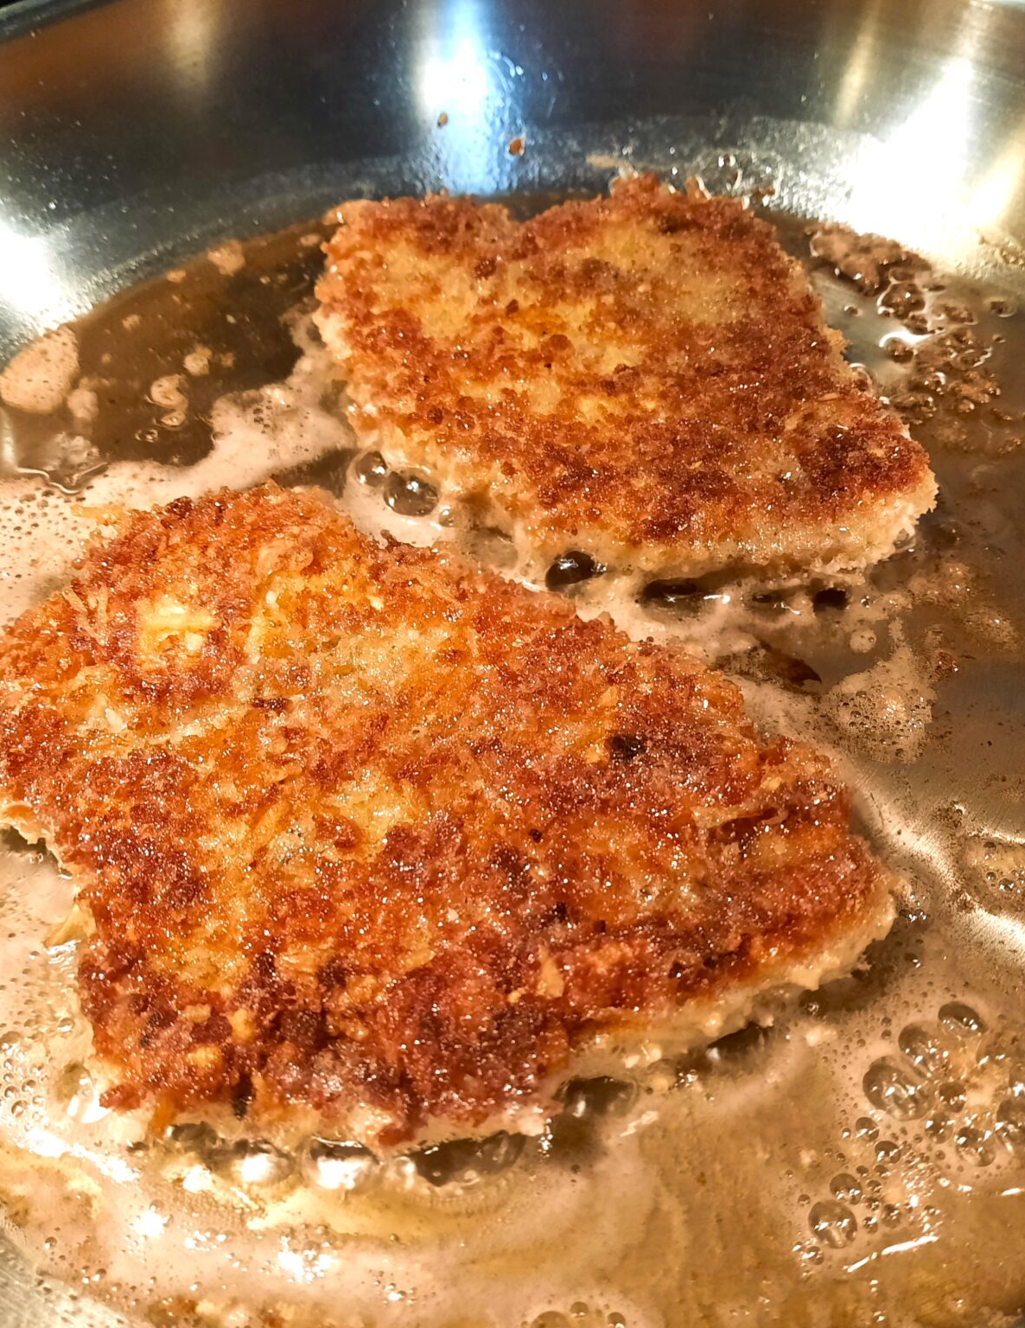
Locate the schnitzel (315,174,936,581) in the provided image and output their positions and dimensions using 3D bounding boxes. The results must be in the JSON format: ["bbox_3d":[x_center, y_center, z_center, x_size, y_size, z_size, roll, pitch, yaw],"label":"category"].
[{"bbox_3d":[0.016,-0.058,0.253,0.096,0.014,0.125,-13,52,-9],"label":"schnitzel"}]

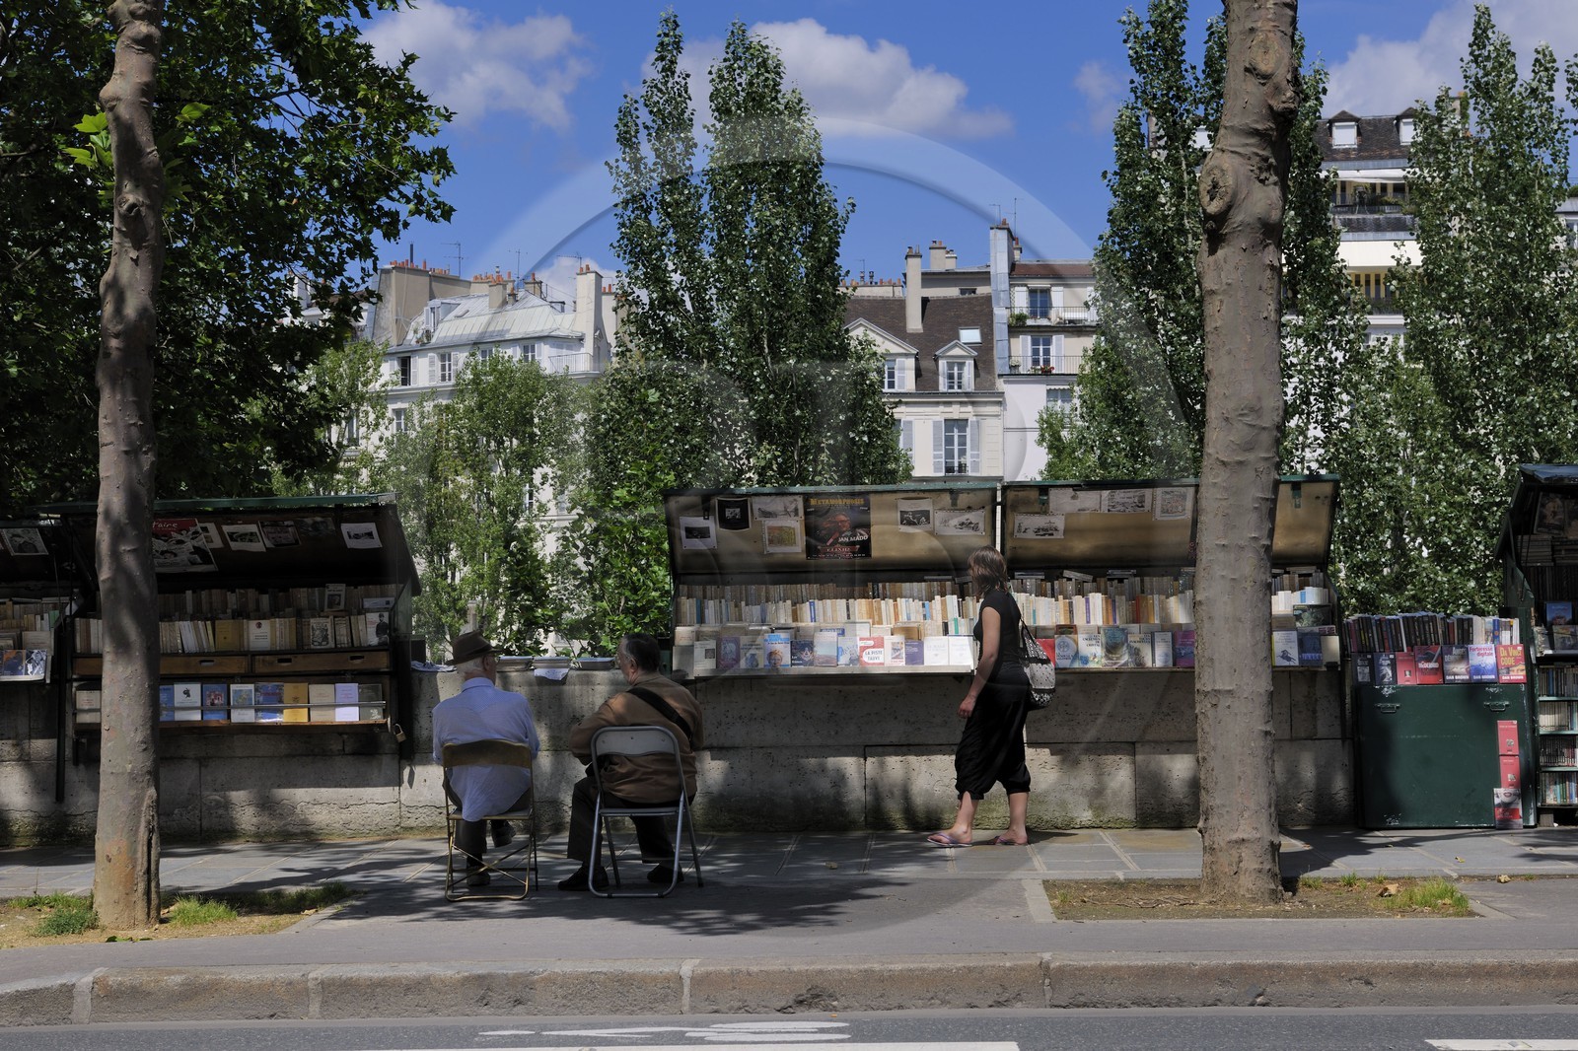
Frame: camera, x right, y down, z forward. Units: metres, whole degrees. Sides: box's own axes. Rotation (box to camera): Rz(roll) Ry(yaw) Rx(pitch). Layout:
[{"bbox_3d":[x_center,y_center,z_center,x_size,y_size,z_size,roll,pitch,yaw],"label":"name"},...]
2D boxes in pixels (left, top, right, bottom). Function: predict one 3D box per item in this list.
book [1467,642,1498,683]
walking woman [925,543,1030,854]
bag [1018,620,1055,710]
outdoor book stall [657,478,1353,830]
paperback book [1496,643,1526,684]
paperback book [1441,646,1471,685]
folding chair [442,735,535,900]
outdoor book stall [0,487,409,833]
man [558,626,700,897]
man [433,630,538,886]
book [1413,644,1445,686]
[{"bbox_3d":[4.046,0.808,16.866,0.152,0.228,0.033,-1,-17,2],"label":"book"},{"bbox_3d":[1.073,0.965,16.300,0.600,1.690,0.480,0,-1,7],"label":"walking woman"},{"bbox_3d":[1.388,0.797,16.400,0.270,0.490,0.150,0,-1,-11],"label":"bag"},{"bbox_3d":[1.320,0.770,17.480,4.050,2.090,0.880,0,-1,1],"label":"outdoor book stall"},{"bbox_3d":[4.213,0.810,16.868,0.152,0.228,0.038,-1,-17,2],"label":"paperback book"},{"bbox_3d":[3.894,0.811,16.868,0.152,0.228,0.038,-1,-17,2],"label":"paperback book"},{"bbox_3d":[-1.437,1.395,13.950,0.440,0.765,0.470,0,-1,0],"label":"folding chair"},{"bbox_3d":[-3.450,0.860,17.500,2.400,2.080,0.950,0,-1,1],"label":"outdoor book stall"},{"bbox_3d":[-0.775,1.150,14.120,0.660,1.260,0.760,0,-1,-12],"label":"man"},{"bbox_3d":[-1.478,1.155,14.180,0.520,1.280,0.780,0,-1,3],"label":"man"},{"bbox_3d":[3.732,0.815,16.864,0.152,0.228,0.030,-1,-17,2],"label":"book"}]

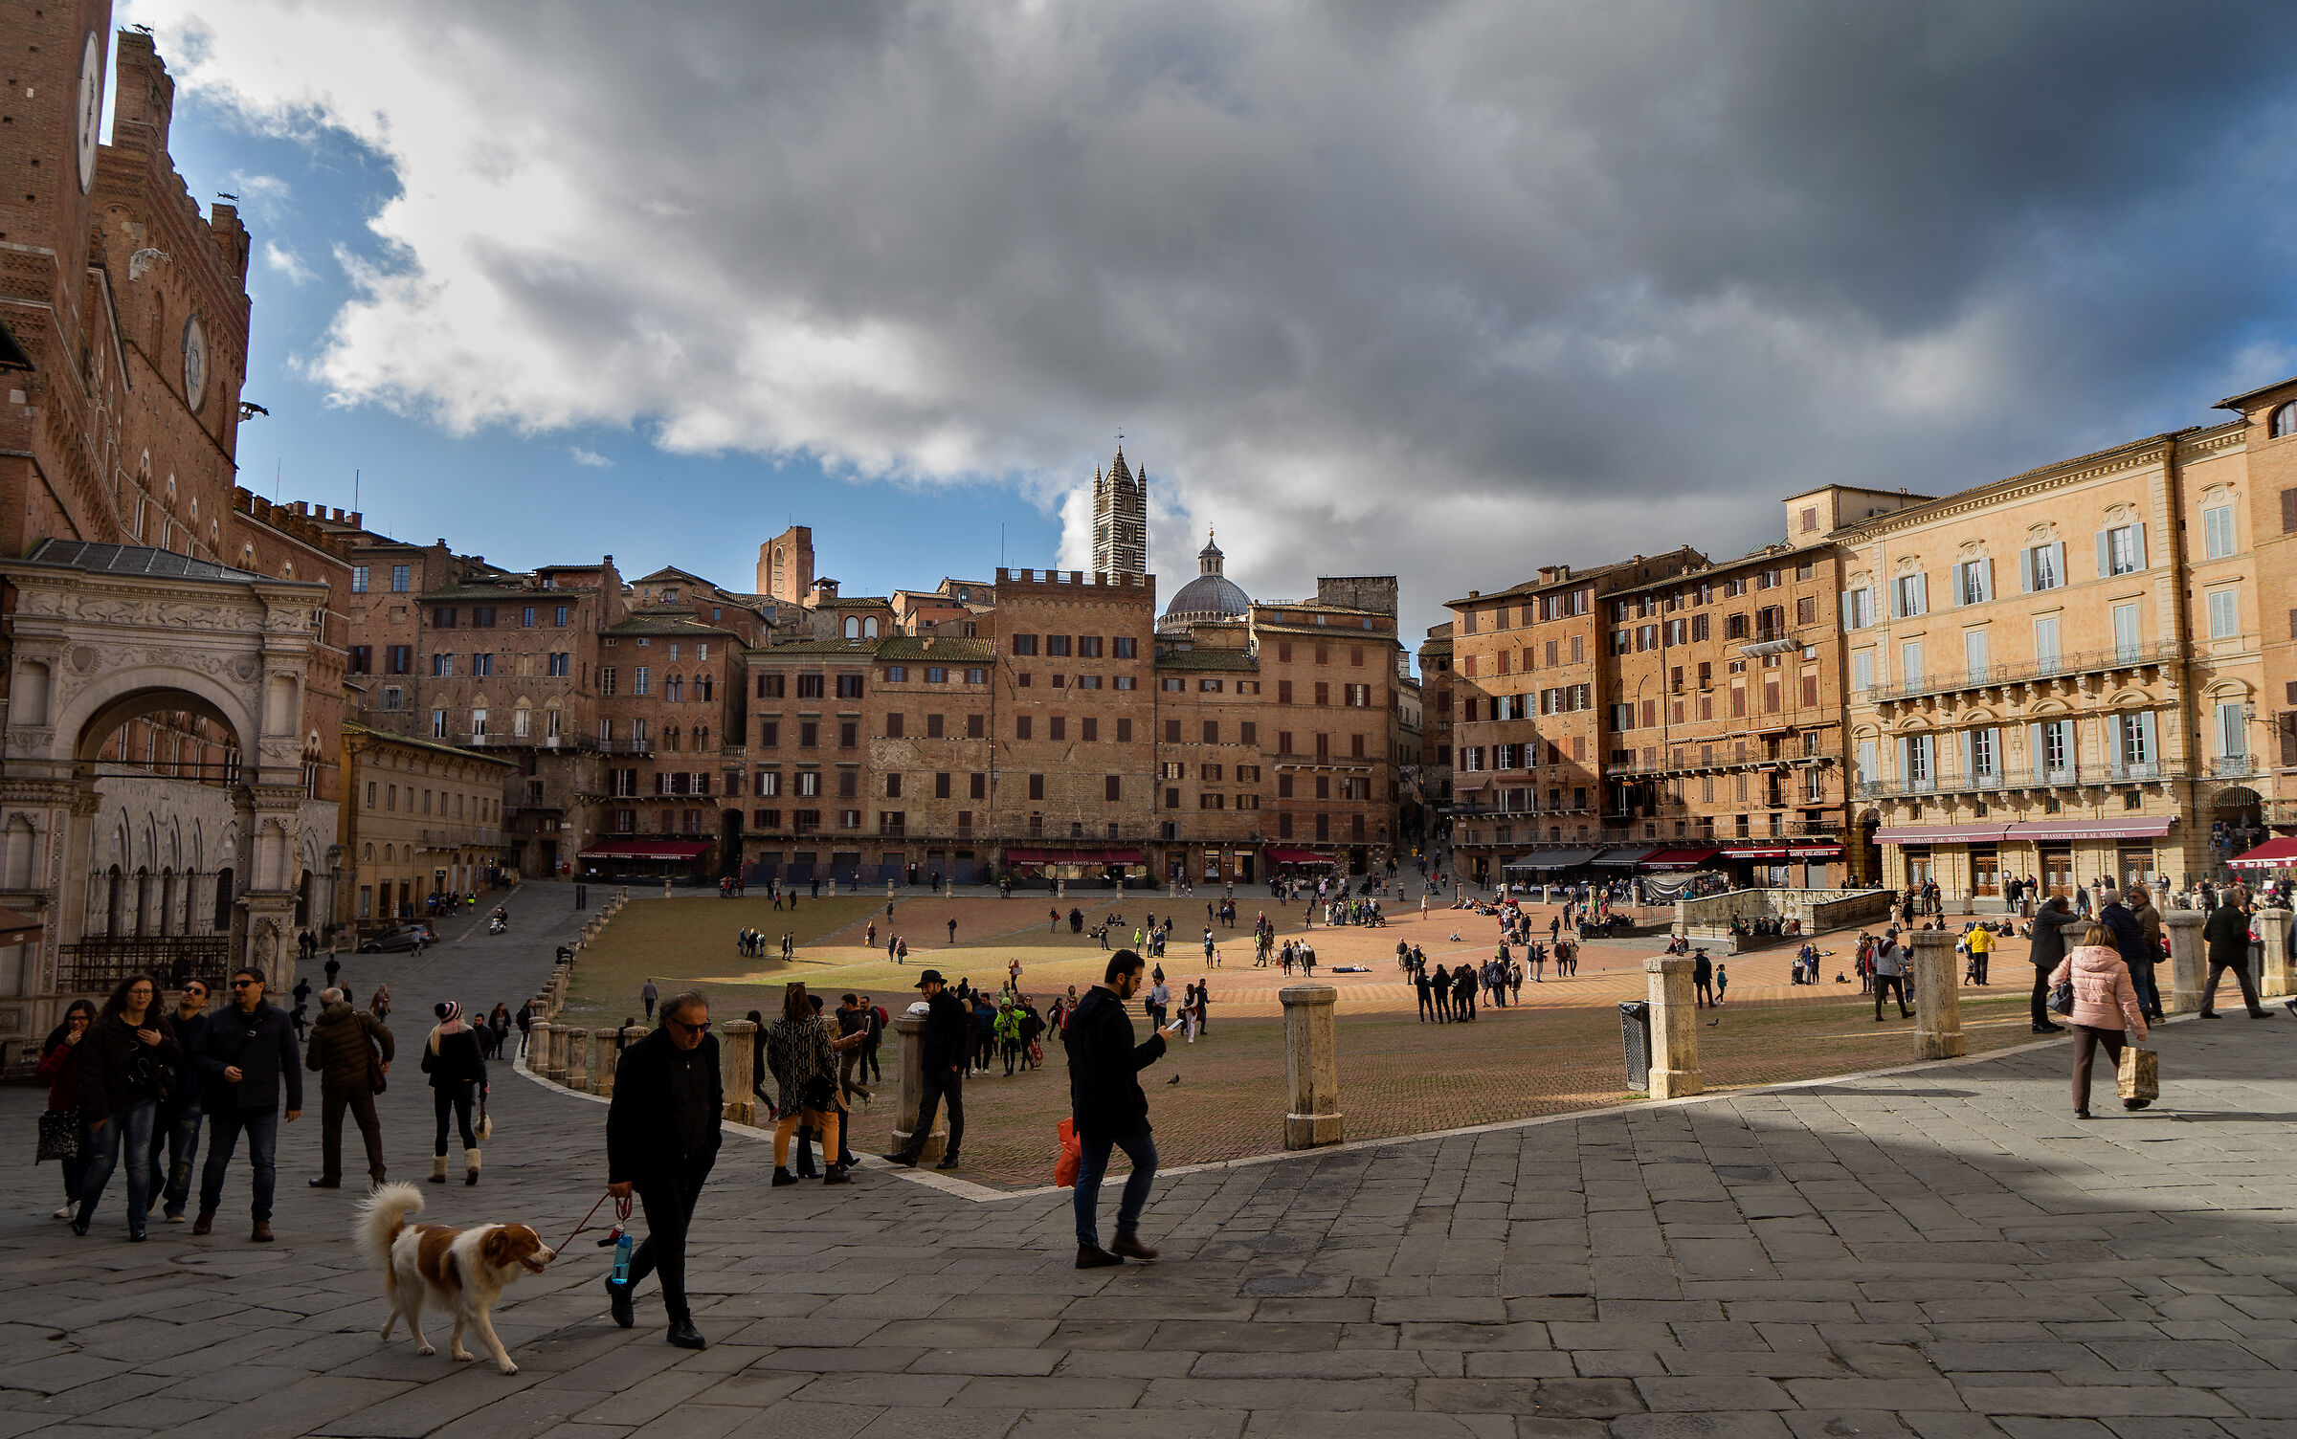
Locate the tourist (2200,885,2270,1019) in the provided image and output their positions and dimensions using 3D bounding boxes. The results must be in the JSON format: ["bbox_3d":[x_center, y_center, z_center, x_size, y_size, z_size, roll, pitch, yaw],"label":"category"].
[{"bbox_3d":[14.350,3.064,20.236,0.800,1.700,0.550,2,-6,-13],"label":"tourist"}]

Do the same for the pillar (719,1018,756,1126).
[{"bbox_3d":[-5.620,4.853,21.070,0.470,1.380,0.470,3,-6,-24],"label":"pillar"}]

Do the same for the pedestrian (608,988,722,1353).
[{"bbox_3d":[-2.518,2.304,7.958,0.580,1.740,0.530,-4,-7,38],"label":"pedestrian"}]

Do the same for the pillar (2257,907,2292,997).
[{"bbox_3d":[17.558,3.622,23.800,0.470,1.350,0.470,3,-7,-28],"label":"pillar"}]

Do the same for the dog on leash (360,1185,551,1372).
[{"bbox_3d":[-3.406,2.735,7.500,1.120,0.800,0.340,-2,-6,23],"label":"dog on leash"}]

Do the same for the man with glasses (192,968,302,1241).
[{"bbox_3d":[-5.948,2.554,10.205,0.620,1.770,0.450,2,-6,-23],"label":"man with glasses"}]

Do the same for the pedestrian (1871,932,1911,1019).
[{"bbox_3d":[14.462,4.952,29.700,0.600,1.730,0.550,2,-6,-15],"label":"pedestrian"}]

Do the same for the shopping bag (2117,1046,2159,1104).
[{"bbox_3d":[8.360,2.983,12.928,0.300,0.460,0.170,2,-6,-23],"label":"shopping bag"}]

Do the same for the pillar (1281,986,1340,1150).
[{"bbox_3d":[1.386,2.934,13.000,0.470,1.360,0.470,3,-7,-28],"label":"pillar"}]

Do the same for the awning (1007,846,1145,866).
[{"bbox_3d":[-5.934,11.150,123.500,11.100,1.450,3.000,1,-6,-10],"label":"awning"}]

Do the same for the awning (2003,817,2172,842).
[{"bbox_3d":[51.269,6.043,83.808,0.700,1.050,10.600,2,-6,-16],"label":"awning"}]

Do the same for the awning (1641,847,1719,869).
[{"bbox_3d":[36.937,9.721,106.300,2.600,1.450,4.700,3,-6,-22],"label":"awning"}]

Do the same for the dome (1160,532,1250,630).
[{"bbox_3d":[12.964,-28.535,316.072,20.500,20.500,20.500,0,-5,0],"label":"dome"}]

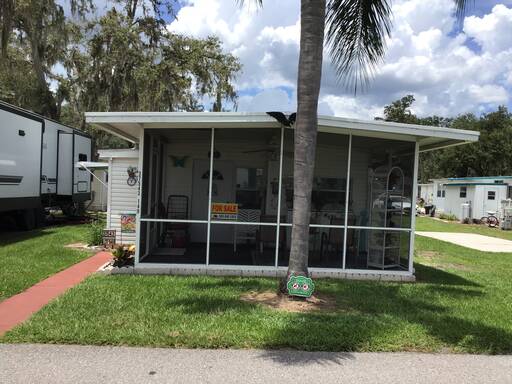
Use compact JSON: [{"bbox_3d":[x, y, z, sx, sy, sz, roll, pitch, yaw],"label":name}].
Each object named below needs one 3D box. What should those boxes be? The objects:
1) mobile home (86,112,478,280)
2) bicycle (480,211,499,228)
[{"bbox_3d":[0.220,0.073,11.581,6.930,2.780,7.500,2,0,-3],"label":"mobile home"},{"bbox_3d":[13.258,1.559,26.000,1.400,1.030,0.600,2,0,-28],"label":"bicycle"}]

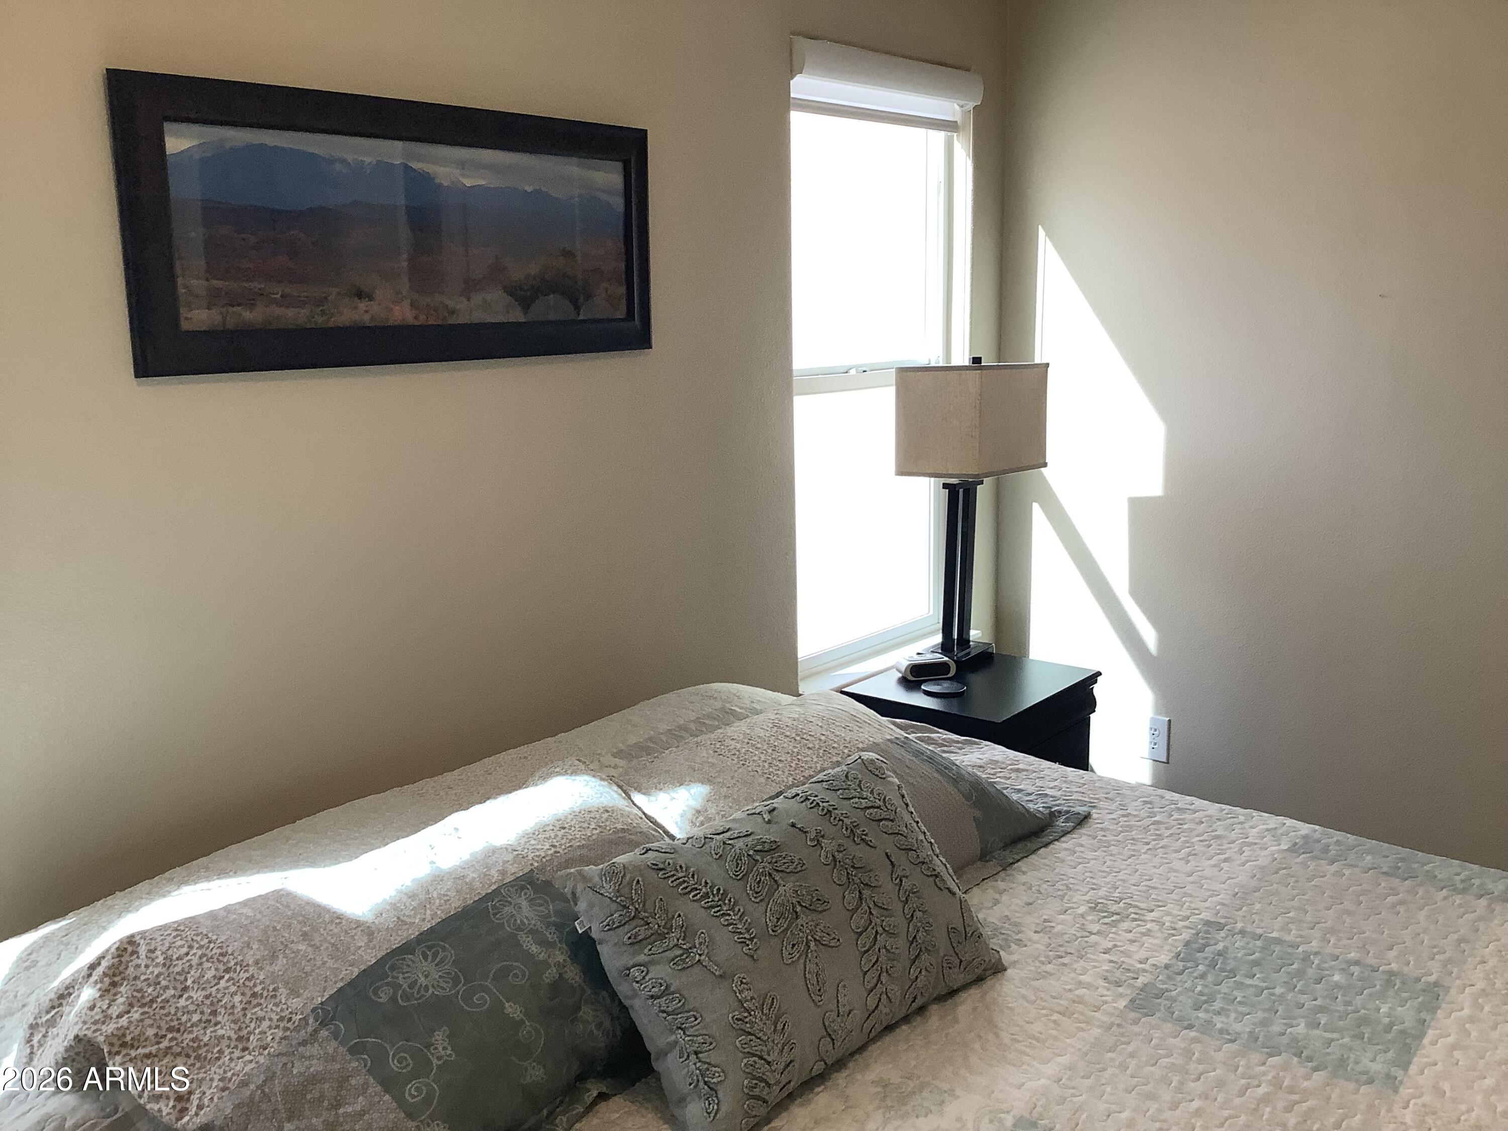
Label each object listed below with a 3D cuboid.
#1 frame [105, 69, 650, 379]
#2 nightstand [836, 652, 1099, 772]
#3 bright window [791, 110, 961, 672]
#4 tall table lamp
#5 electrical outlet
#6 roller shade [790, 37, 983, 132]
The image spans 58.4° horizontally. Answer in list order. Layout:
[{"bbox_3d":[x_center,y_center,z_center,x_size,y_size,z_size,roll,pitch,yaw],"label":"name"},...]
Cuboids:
[{"bbox_3d":[-0.531,-0.544,2.225,0.027,0.408,1.010,8,15,40],"label":"frame"},{"bbox_3d":[0.543,0.581,3.325,0.420,0.610,0.500,8,15,40],"label":"nightstand"},{"bbox_3d":[0.280,-0.469,3.318,0.080,1.440,0.730,8,15,40],"label":"bright window"},{"bbox_3d":[0.548,-0.137,3.403,0.240,0.768,0.320,8,15,40],"label":"tall table lamp"},{"bbox_3d":[1.050,0.458,3.538,0.071,0.115,0.008,8,15,40],"label":"electrical outlet"},{"bbox_3d":[0.311,-1.113,3.152,0.090,0.145,0.725,8,15,40],"label":"roller shade"}]

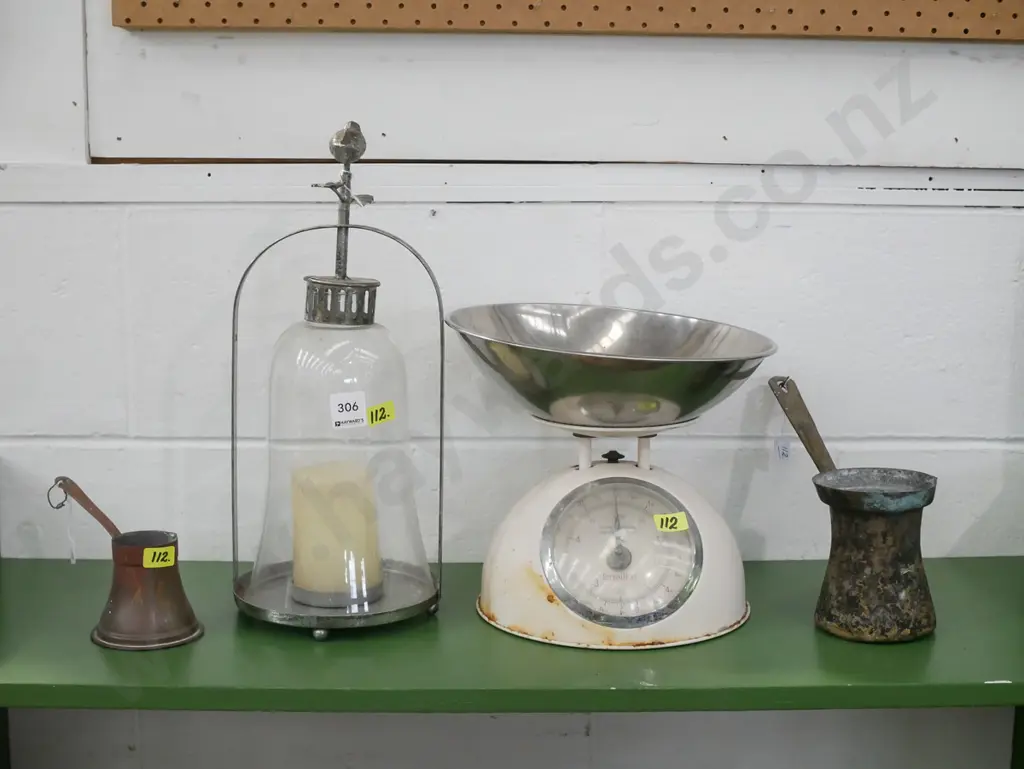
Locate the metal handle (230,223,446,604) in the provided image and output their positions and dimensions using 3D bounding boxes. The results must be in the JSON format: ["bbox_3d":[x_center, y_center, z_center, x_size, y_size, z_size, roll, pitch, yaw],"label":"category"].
[{"bbox_3d":[-0.129,0.024,1.102,0.161,0.288,0.013,2,10,3],"label":"metal handle"}]

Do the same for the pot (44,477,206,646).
[{"bbox_3d":[-0.286,0.128,1.082,0.124,0.113,0.086,3,10,13],"label":"pot"}]

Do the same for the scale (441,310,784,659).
[{"bbox_3d":[0.077,0.062,1.148,0.255,0.232,0.255,1,10,-1],"label":"scale"}]

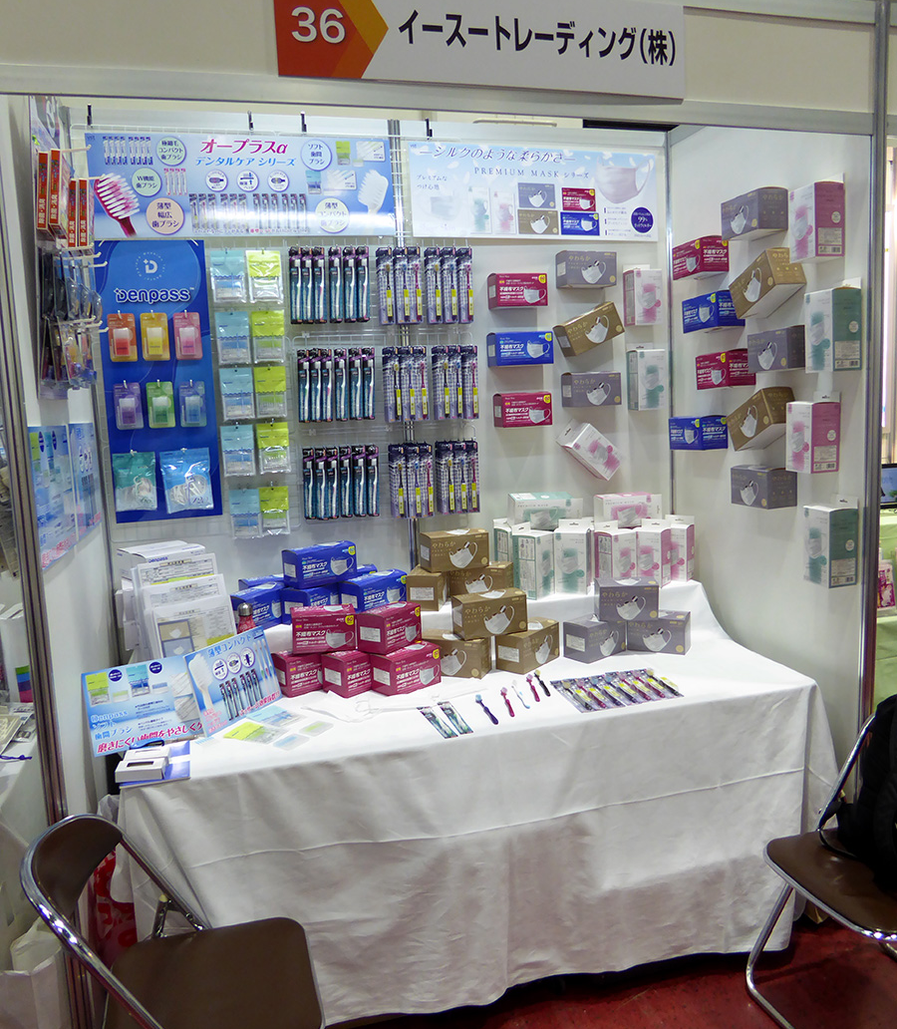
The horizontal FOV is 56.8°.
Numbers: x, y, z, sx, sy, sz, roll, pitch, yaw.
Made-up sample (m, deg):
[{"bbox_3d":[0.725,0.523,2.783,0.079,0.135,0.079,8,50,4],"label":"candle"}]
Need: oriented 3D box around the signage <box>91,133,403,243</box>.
[{"bbox_3d":[-0.621,-1.012,2.571,0.913,0.301,0.018,-5,8,-14],"label":"signage"}]

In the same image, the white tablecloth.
[{"bbox_3d":[0.038,0.714,2.415,1.820,0.865,0.910,-4,8,-14],"label":"white tablecloth"}]

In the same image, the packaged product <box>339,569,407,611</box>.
[{"bbox_3d":[-0.222,0.251,2.569,0.203,0.107,0.093,-10,11,-43],"label":"packaged product"}]

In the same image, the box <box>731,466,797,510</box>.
[{"bbox_3d":[0.943,-0.082,2.483,0.096,0.109,0.182,-4,6,-14],"label":"box"}]

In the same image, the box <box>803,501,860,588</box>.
[{"bbox_3d":[1.027,0.084,2.231,0.085,0.204,0.104,-4,8,-14],"label":"box"}]

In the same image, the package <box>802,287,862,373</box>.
[{"bbox_3d":[0.999,-0.473,2.154,0.085,0.204,0.104,-4,6,-14],"label":"package"}]

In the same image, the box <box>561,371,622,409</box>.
[{"bbox_3d":[0.504,-0.437,2.916,0.182,0.109,0.096,-4,8,-14],"label":"box"}]

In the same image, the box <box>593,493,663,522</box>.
[{"bbox_3d":[0.630,-0.016,2.905,0.213,0.103,0.087,-4,8,-9],"label":"box"}]

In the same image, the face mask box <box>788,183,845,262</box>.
[{"bbox_3d":[0.971,-0.764,2.186,0.087,0.184,0.102,-4,6,-14],"label":"face mask box"}]

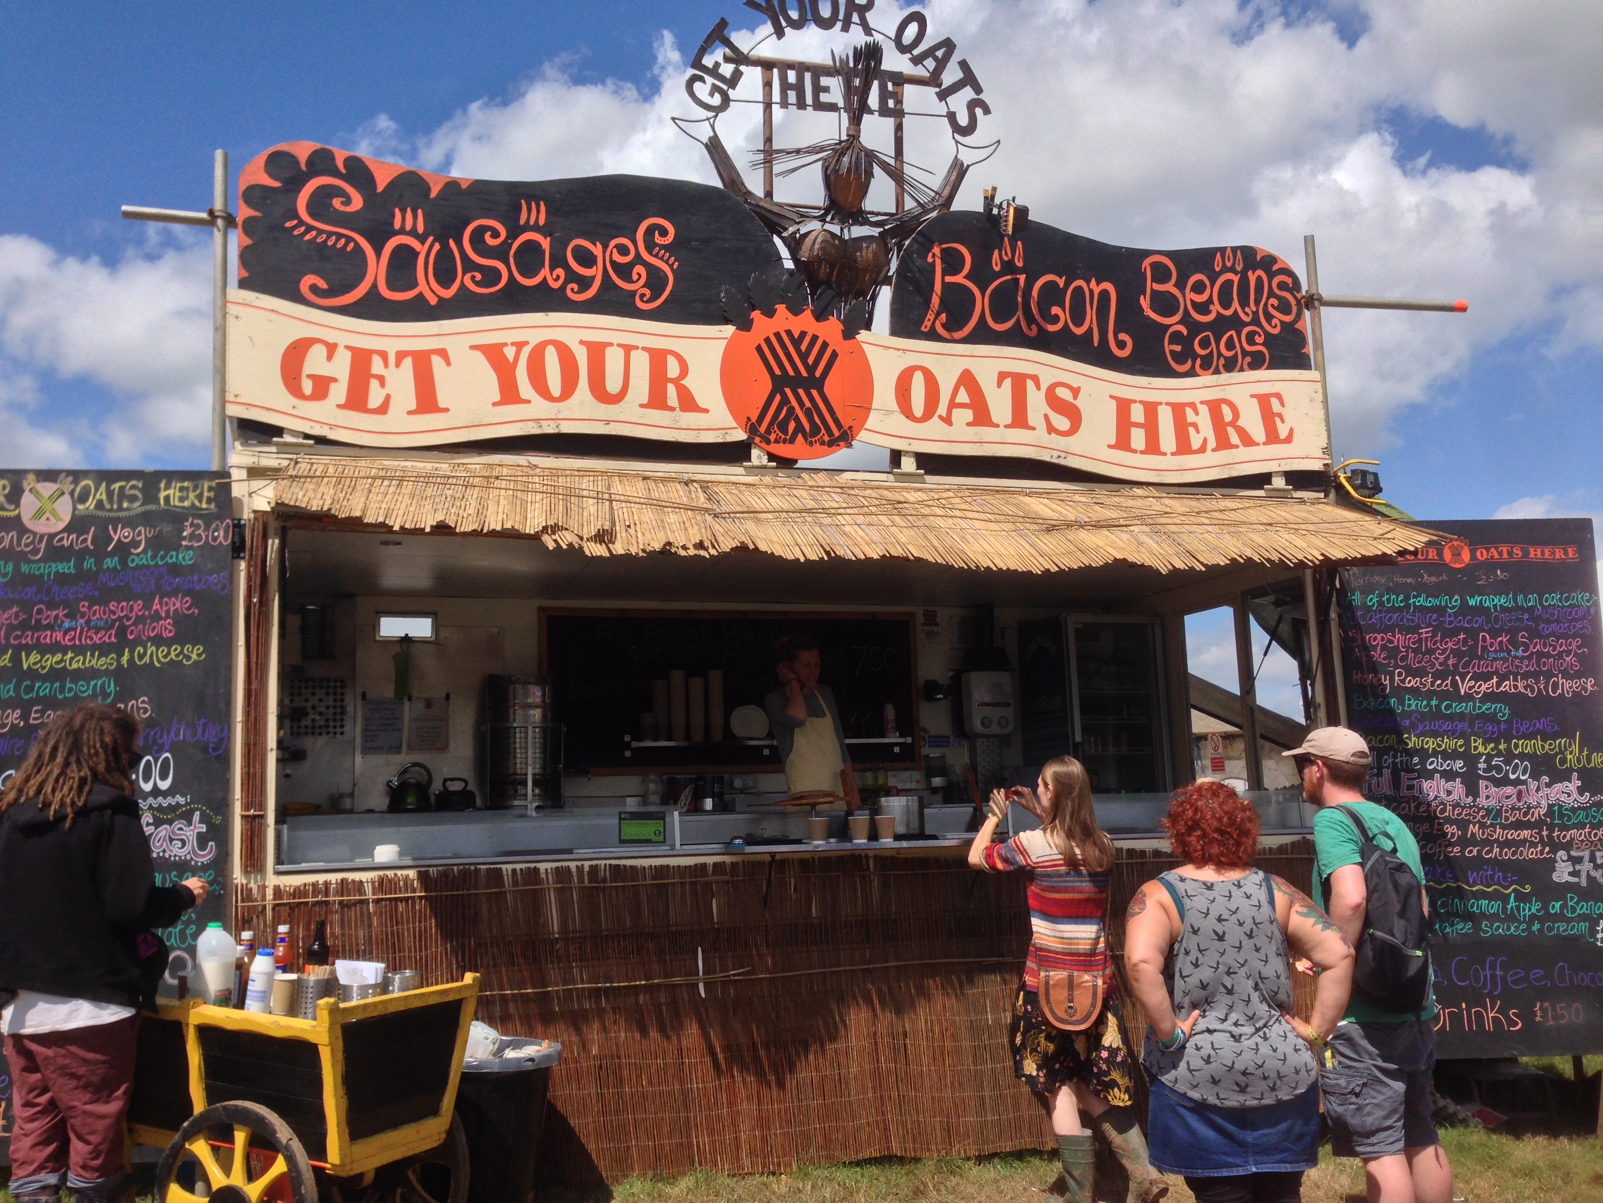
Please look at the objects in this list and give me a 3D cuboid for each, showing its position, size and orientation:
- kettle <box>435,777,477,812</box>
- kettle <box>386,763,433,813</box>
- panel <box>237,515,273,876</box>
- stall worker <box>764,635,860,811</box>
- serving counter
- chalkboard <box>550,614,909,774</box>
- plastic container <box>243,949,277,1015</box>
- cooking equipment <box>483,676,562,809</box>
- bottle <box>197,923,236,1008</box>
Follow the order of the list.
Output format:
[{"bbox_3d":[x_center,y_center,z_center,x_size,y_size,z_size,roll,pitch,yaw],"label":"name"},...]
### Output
[{"bbox_3d":[-1.723,0.966,7.618,0.203,0.177,0.180,1,-9,-20],"label":"kettle"},{"bbox_3d":[-1.937,0.921,7.547,0.226,0.252,0.210,1,-9,-20],"label":"kettle"},{"bbox_3d":[-2.138,0.349,5.972,0.115,1.406,0.040,1,-9,-20],"label":"panel"},{"bbox_3d":[0.057,1.016,7.446,0.450,1.711,0.310,1,-9,-20],"label":"stall worker"},{"bbox_3d":[0.162,1.009,6.922,4.833,0.230,0.460,1,-9,-20],"label":"serving counter"},{"bbox_3d":[-0.372,0.509,8.689,2.210,0.920,0.035,1,-9,-17],"label":"chalkboard"},{"bbox_3d":[-1.557,1.109,4.405,0.073,0.210,0.073,7,-9,-20],"label":"plastic container"},{"bbox_3d":[-1.416,0.722,7.716,0.364,0.688,0.320,1,-9,-20],"label":"cooking equipment"},{"bbox_3d":[-1.748,1.094,4.561,0.120,0.265,0.110,1,-9,-21],"label":"bottle"}]

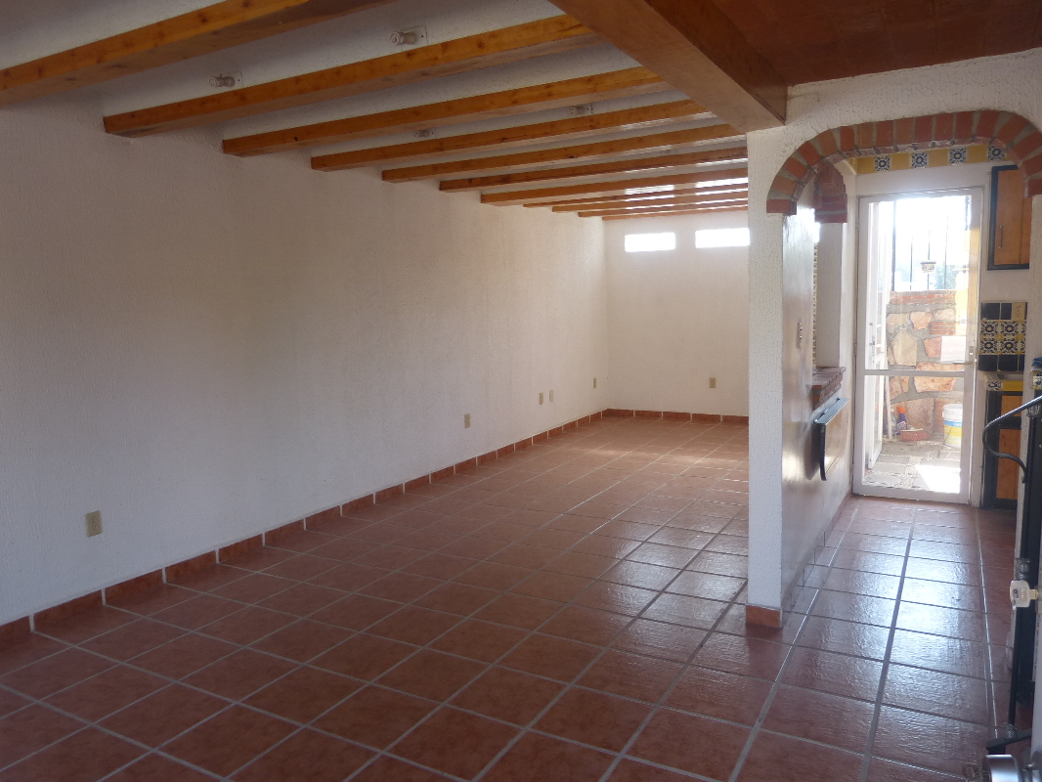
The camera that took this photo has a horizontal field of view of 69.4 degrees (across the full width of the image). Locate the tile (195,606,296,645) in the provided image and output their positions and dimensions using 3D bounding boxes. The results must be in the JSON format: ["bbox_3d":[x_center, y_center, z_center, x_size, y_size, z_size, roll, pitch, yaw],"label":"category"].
[{"bbox_3d":[-1.244,1.075,3.444,0.323,0.012,0.323,2,8,30],"label":"tile"}]

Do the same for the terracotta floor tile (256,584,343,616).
[{"bbox_3d":[-1.081,1.042,3.761,0.332,0.010,0.328,2,8,30],"label":"terracotta floor tile"}]

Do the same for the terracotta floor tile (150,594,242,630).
[{"bbox_3d":[-1.552,1.070,3.624,0.334,0.010,0.334,2,8,30],"label":"terracotta floor tile"}]

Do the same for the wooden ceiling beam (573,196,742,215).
[{"bbox_3d":[1.907,-1.909,7.669,2.838,0.076,0.139,3,8,30],"label":"wooden ceiling beam"}]

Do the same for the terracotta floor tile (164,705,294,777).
[{"bbox_3d":[-0.981,1.183,2.547,0.332,0.010,0.328,2,8,30],"label":"terracotta floor tile"}]

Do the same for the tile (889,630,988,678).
[{"bbox_3d":[1.623,1.029,2.928,0.330,0.010,0.330,2,8,30],"label":"tile"}]

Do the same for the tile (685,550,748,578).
[{"bbox_3d":[1.086,0.923,4.006,0.330,0.010,0.330,2,8,30],"label":"tile"}]

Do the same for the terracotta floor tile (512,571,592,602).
[{"bbox_3d":[0.157,0.996,3.814,0.333,0.010,0.333,2,8,29],"label":"terracotta floor tile"}]

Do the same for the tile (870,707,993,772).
[{"bbox_3d":[1.307,1.119,2.381,0.323,0.012,0.323,2,8,30],"label":"tile"}]

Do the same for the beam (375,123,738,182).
[{"bbox_3d":[0.284,-1.533,4.877,2.813,0.075,0.135,1,7,27],"label":"beam"}]

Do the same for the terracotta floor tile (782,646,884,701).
[{"bbox_3d":[1.167,1.059,2.811,0.330,0.010,0.330,2,8,30],"label":"terracotta floor tile"}]

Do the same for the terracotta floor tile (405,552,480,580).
[{"bbox_3d":[-0.442,0.966,4.125,0.330,0.010,0.330,2,8,30],"label":"terracotta floor tile"}]

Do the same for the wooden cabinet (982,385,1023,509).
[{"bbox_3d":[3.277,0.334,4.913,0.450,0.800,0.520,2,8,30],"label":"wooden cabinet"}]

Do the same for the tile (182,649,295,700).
[{"bbox_3d":[-1.115,1.132,3.009,0.332,0.010,0.328,2,8,30],"label":"tile"}]

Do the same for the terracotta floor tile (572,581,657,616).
[{"bbox_3d":[0.462,1.003,3.648,0.334,0.010,0.334,2,8,30],"label":"terracotta floor tile"}]

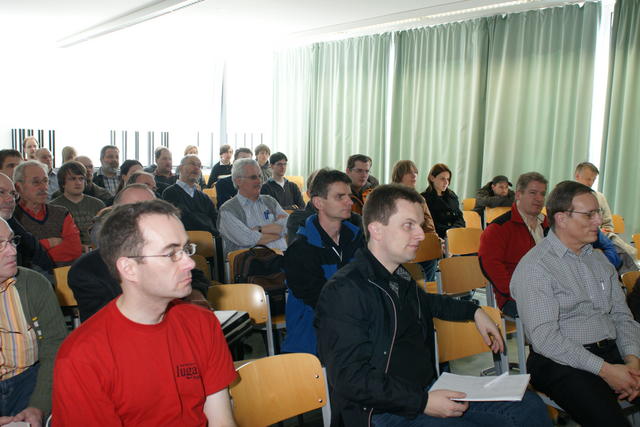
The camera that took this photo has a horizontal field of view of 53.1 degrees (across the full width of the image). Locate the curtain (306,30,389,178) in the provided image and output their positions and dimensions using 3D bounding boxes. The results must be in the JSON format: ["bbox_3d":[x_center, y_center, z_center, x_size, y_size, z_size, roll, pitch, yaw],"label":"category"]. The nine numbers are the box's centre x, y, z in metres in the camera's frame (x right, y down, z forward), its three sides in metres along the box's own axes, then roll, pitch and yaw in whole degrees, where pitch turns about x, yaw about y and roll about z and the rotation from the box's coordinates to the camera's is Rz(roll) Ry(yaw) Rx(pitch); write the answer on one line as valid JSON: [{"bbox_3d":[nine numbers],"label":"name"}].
[{"bbox_3d":[0.377,-1.379,10.249,0.200,2.720,2.250,-4,10,-32],"label":"curtain"}]

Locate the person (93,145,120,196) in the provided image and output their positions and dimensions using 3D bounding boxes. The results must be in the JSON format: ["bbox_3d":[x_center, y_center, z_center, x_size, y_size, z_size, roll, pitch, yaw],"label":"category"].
[{"bbox_3d":[-1.691,0.106,5.447,0.500,1.310,0.800,-4,10,-35],"label":"person"}]

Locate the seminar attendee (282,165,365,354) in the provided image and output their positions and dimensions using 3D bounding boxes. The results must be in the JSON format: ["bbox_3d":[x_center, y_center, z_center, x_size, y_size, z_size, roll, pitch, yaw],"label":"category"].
[{"bbox_3d":[0.190,0.465,2.873,0.520,1.300,0.820,-6,11,-40],"label":"seminar attendee"}]

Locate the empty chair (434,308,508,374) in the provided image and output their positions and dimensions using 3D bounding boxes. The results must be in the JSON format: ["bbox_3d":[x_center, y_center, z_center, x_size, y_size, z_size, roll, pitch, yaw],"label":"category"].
[{"bbox_3d":[0.725,0.833,2.447,0.430,0.830,0.500,-3,9,-31],"label":"empty chair"}]

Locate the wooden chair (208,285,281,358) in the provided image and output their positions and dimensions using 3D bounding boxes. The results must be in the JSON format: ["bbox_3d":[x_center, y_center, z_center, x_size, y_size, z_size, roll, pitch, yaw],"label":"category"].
[{"bbox_3d":[-0.294,0.770,2.701,0.430,0.830,0.500,-4,10,-35],"label":"wooden chair"}]

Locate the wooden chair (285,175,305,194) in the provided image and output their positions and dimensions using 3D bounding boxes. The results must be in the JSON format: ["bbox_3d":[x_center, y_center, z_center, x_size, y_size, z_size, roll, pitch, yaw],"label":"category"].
[{"bbox_3d":[-0.230,-0.022,7.294,0.450,0.800,0.500,-4,10,-33],"label":"wooden chair"}]

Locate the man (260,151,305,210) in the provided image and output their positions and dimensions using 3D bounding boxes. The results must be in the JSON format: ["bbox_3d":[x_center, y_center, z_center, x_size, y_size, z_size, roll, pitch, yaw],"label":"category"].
[{"bbox_3d":[-0.275,0.072,6.062,0.500,1.270,0.820,-4,10,-33],"label":"man"}]

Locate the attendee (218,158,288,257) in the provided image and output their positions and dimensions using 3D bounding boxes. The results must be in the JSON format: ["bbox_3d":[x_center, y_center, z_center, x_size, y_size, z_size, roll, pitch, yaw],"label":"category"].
[{"bbox_3d":[-0.287,0.350,3.673,0.520,1.300,0.820,-6,11,-40],"label":"attendee"}]

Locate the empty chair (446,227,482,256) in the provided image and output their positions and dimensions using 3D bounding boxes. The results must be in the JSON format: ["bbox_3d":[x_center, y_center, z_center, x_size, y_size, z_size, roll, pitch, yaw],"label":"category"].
[{"bbox_3d":[1.179,0.523,4.644,0.450,0.800,0.500,-4,10,-33],"label":"empty chair"}]

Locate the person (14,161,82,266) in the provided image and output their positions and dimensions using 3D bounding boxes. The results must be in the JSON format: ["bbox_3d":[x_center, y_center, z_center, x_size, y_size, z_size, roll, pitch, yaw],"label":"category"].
[{"bbox_3d":[-1.377,0.413,3.312,0.550,1.310,0.800,-4,10,-35],"label":"person"}]

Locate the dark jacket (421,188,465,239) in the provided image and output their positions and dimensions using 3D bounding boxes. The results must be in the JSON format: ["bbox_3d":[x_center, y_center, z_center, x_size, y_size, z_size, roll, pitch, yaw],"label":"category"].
[{"bbox_3d":[1.047,0.043,5.482,0.480,0.600,0.420,-6,11,-40],"label":"dark jacket"}]

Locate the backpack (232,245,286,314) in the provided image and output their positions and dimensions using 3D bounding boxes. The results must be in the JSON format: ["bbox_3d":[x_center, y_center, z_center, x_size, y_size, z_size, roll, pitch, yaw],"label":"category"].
[{"bbox_3d":[-0.329,0.386,3.602,0.320,0.390,0.200,-4,10,-35],"label":"backpack"}]

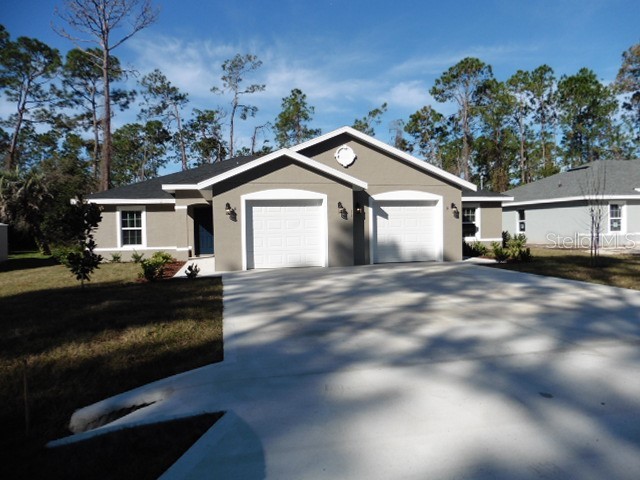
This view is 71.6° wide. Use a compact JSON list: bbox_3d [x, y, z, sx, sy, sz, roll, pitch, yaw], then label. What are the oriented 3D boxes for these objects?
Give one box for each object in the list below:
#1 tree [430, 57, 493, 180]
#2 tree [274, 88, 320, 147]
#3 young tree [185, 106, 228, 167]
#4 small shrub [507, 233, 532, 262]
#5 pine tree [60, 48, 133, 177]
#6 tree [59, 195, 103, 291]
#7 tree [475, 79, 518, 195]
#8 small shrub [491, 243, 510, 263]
[{"bbox_3d":[12.919,-8.371,40.310,5.589,16.359,5.310,-1,2,0],"label":"tree"},{"bbox_3d":[-1.939,-6.968,41.266,4.251,14.075,4.038,-1,2,0],"label":"tree"},{"bbox_3d":[-10.202,-5.793,40.230,3.786,12.135,3.597,-1,2,0],"label":"young tree"},{"bbox_3d":[6.934,0.289,15.418,0.902,0.960,0.857,-1,2,0],"label":"small shrub"},{"bbox_3d":[-18.473,-7.715,37.313,6.004,16.524,5.704,-1,2,0],"label":"pine tree"},{"bbox_3d":[-6.038,0.090,11.343,1.044,2.295,0.992,-1,2,0],"label":"tree"},{"bbox_3d":[16.054,-7.408,40.271,3.967,14.315,3.768,-1,2,0],"label":"tree"},{"bbox_3d":[6.109,0.424,15.013,0.676,0.680,0.642,-1,2,0],"label":"small shrub"}]

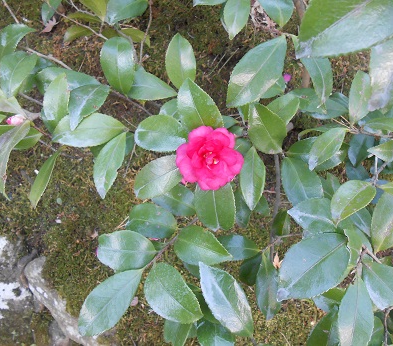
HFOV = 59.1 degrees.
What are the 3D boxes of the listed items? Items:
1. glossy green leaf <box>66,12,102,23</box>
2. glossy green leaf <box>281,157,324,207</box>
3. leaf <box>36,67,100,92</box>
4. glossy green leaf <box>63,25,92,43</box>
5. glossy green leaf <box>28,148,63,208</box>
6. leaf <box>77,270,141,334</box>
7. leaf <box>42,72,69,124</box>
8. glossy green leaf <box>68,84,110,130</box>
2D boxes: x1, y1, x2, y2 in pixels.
[{"bbox_3d":[-0.171,-0.238,0.530,0.053,0.012,0.030,6,31,0],"label":"glossy green leaf"},{"bbox_3d":[0.116,0.011,0.380,0.036,0.012,0.068,-24,81,-5],"label":"glossy green leaf"},{"bbox_3d":[-0.169,-0.124,0.470,0.099,0.013,0.042,9,89,6],"label":"leaf"},{"bbox_3d":[-0.187,-0.220,0.550,0.047,0.010,0.026,-14,43,0],"label":"glossy green leaf"},{"bbox_3d":[-0.195,0.008,0.450,0.028,0.010,0.089,40,107,40],"label":"glossy green leaf"},{"bbox_3d":[-0.091,0.137,0.365,0.045,0.012,0.102,44,96,11],"label":"leaf"},{"bbox_3d":[-0.181,-0.094,0.445,0.033,0.012,0.074,13,98,-17],"label":"leaf"},{"bbox_3d":[-0.133,-0.081,0.430,0.037,0.013,0.070,40,90,16],"label":"glossy green leaf"}]

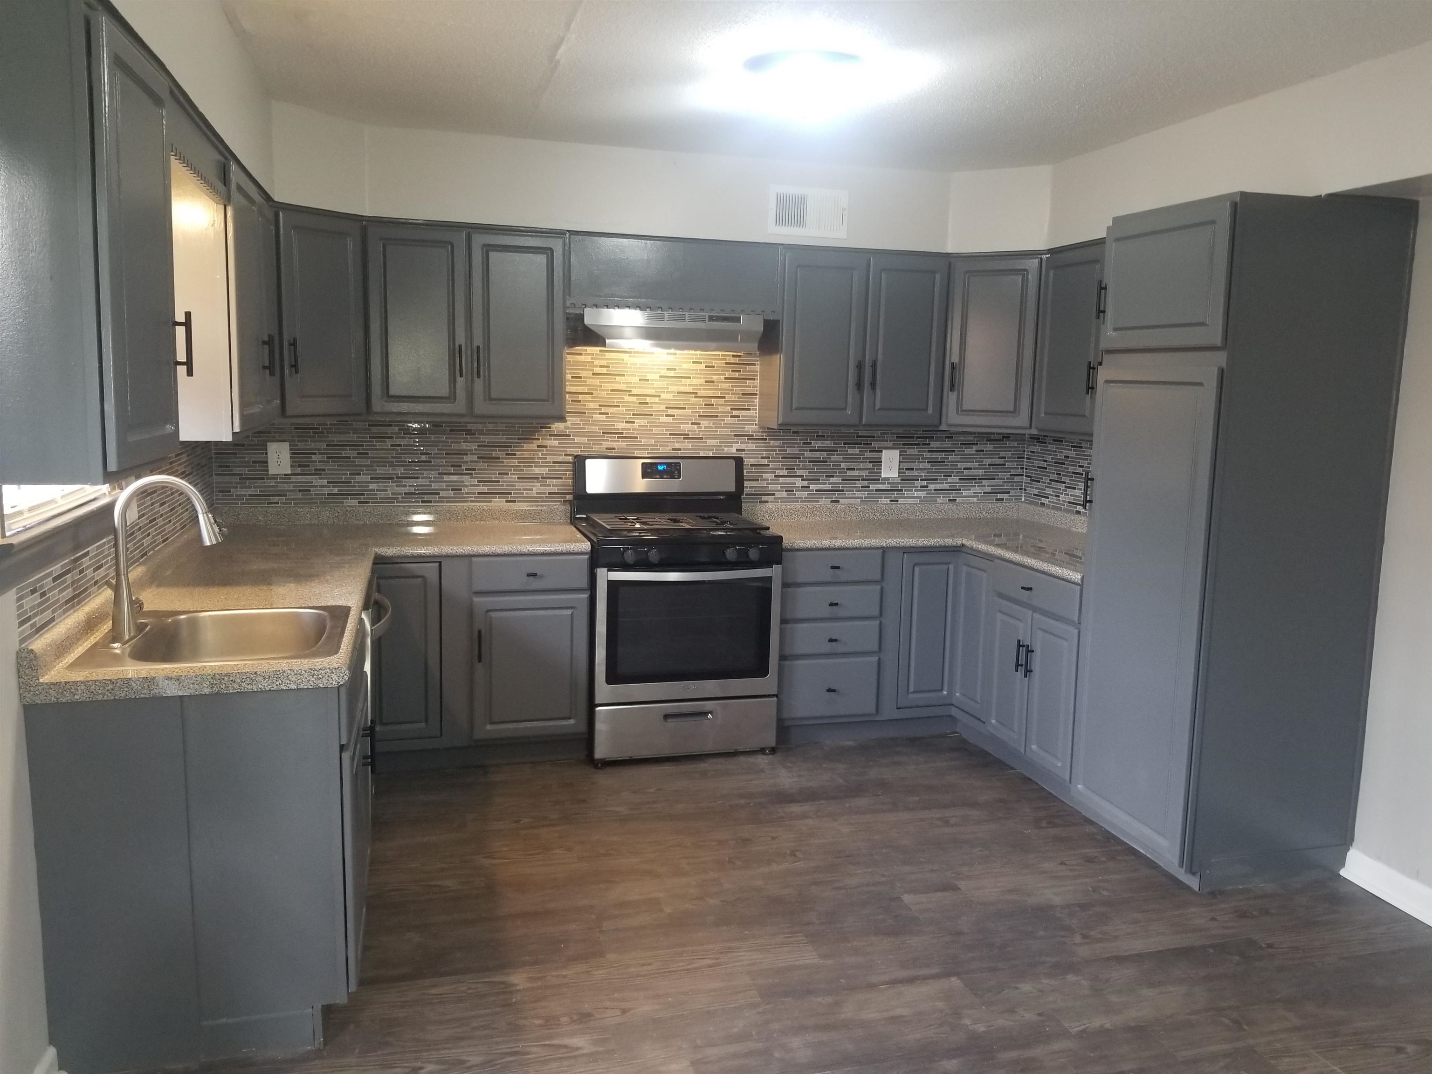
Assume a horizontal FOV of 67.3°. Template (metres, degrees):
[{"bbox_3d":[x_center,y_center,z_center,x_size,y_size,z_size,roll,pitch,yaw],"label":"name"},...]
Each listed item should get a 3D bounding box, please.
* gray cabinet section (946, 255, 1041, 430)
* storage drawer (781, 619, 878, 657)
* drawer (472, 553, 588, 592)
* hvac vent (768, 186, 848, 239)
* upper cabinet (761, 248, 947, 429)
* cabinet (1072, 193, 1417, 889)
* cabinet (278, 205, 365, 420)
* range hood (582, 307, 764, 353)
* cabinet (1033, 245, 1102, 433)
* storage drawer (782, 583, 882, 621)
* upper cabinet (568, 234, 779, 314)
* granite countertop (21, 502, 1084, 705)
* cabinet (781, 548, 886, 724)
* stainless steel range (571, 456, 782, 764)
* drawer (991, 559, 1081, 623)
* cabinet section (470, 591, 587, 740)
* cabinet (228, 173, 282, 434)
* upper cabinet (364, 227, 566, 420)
[{"bbox_3d":[1.296,-0.867,4.840,0.460,0.772,0.380,6,9,30],"label":"gray cabinet section"},{"bbox_3d":[0.419,0.387,4.663,0.445,0.143,0.420,-1,9,-15],"label":"storage drawer"},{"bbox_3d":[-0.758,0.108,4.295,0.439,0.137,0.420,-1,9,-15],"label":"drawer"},{"bbox_3d":[0.398,-1.376,4.553,0.356,0.198,0.030,-1,8,-15],"label":"hvac vent"},{"bbox_3d":[0.602,-0.870,4.797,0.776,0.747,0.320,-1,9,-15],"label":"upper cabinet"},{"bbox_3d":[1.676,0.015,3.541,0.639,2.108,0.604,-1,8,-15],"label":"cabinet"},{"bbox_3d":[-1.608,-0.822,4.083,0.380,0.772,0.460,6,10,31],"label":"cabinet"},{"bbox_3d":[-0.185,-0.859,4.507,0.757,0.158,0.460,-1,9,-15],"label":"range hood"},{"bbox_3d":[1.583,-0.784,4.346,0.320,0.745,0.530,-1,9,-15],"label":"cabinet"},{"bbox_3d":[0.422,0.237,4.641,0.440,0.146,0.420,-1,9,-15],"label":"storage drawer"},{"bbox_3d":[-0.201,-1.098,4.593,0.905,0.317,0.324,-1,8,-15],"label":"upper cabinet"},{"bbox_3d":[0.042,0.076,3.749,3.635,0.130,2.294,-1,9,-15],"label":"granite countertop"},{"bbox_3d":[0.403,0.378,4.768,0.480,0.752,0.630,-1,9,-15],"label":"cabinet"},{"bbox_3d":[-0.181,0.284,4.588,0.761,1.199,0.697,-1,8,-15],"label":"stainless steel range"},{"bbox_3d":[1.395,0.198,4.157,0.420,0.138,0.622,-1,8,-15],"label":"drawer"},{"bbox_3d":[-0.790,0.472,4.474,0.461,0.588,0.500,-1,9,-16],"label":"cabinet section"},{"bbox_3d":[-1.604,-0.718,3.355,0.346,0.772,0.880,-1,8,-15],"label":"cabinet"},{"bbox_3d":[-1.005,-0.844,4.355,0.763,0.745,0.320,-1,9,-15],"label":"upper cabinet"}]

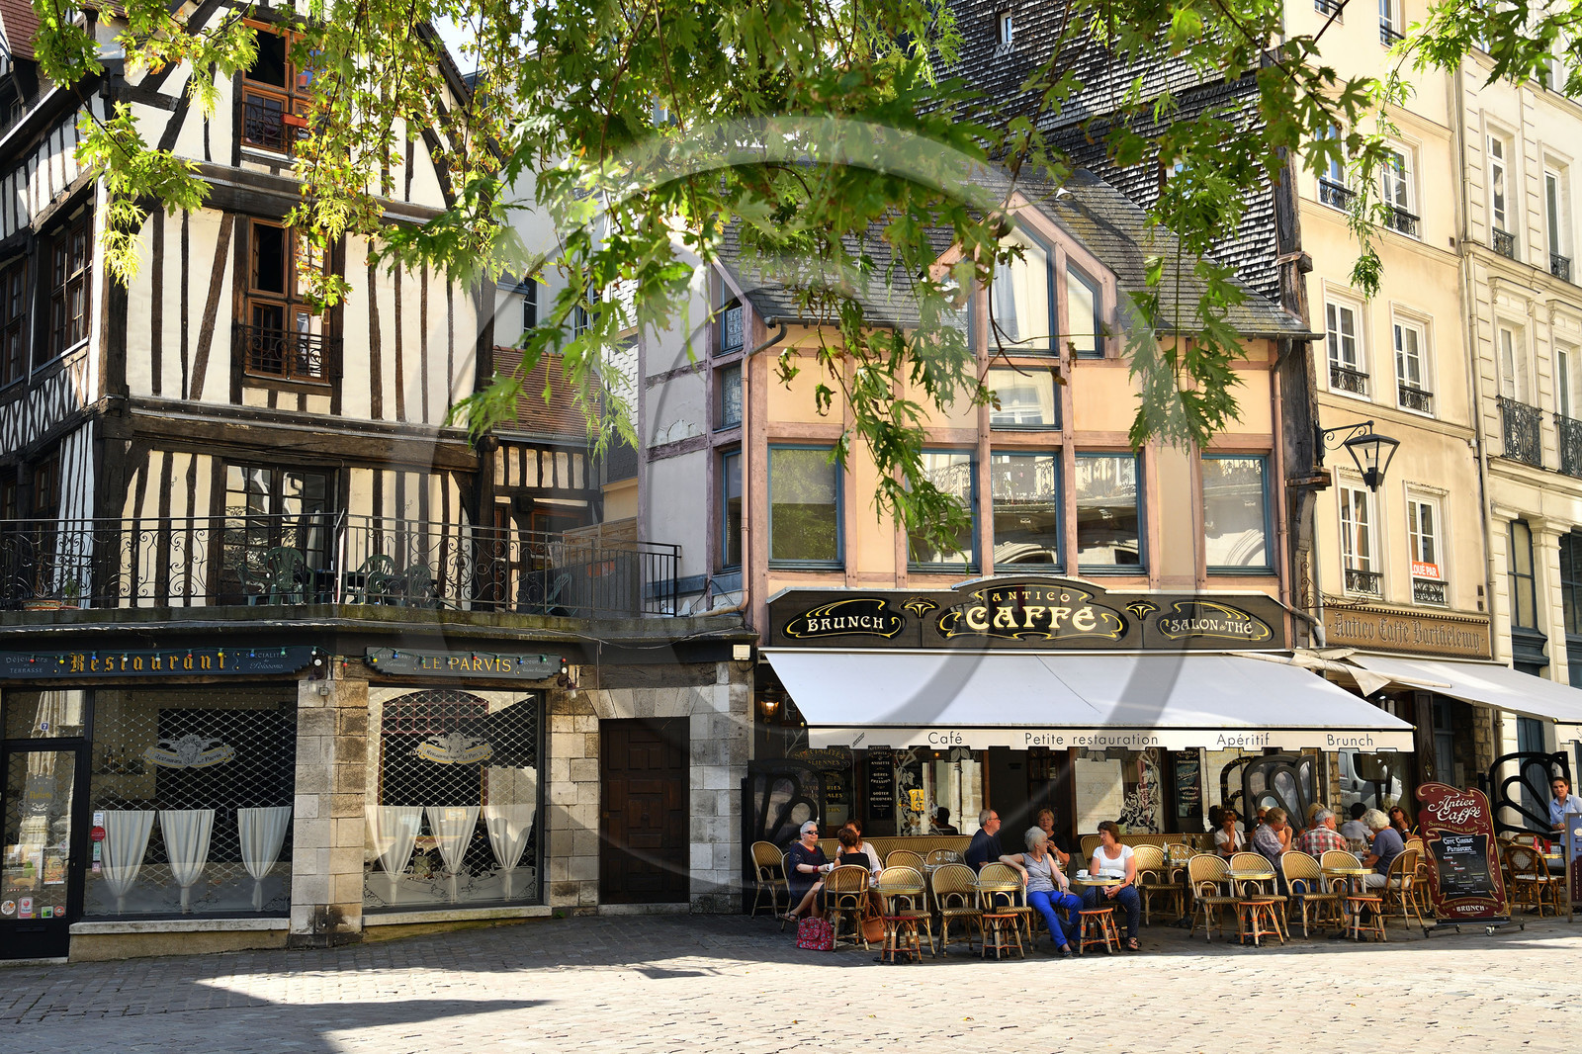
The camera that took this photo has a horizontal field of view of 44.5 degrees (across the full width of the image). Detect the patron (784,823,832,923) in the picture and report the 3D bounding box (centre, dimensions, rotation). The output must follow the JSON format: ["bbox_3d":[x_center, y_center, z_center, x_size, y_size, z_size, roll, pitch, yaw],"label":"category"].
[{"bbox_3d":[0.208,3.863,21.578,0.680,1.200,0.500,-7,-10,40],"label":"patron"}]

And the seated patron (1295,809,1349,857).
[{"bbox_3d":[5.860,3.762,21.276,0.560,1.330,0.750,-3,-8,15],"label":"seated patron"}]

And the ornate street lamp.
[{"bbox_3d":[7.194,-0.924,24.721,0.480,0.970,1.030,7,-12,-43],"label":"ornate street lamp"}]

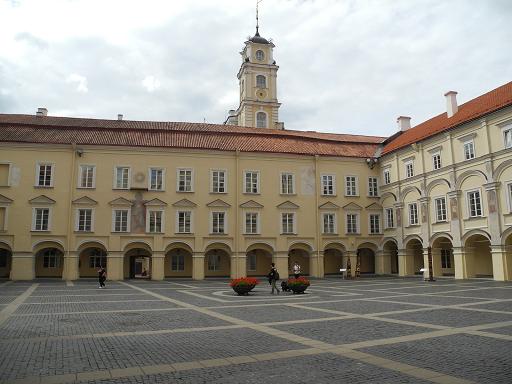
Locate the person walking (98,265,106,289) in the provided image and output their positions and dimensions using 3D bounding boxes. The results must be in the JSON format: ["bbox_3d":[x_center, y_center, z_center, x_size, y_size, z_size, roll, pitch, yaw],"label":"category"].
[{"bbox_3d":[-11.050,6.109,29.942,0.500,1.680,0.500,5,-11,-30],"label":"person walking"}]

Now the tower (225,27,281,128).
[{"bbox_3d":[0.387,-7.464,64.184,7.000,40.000,7.000,2,-10,-11],"label":"tower"}]

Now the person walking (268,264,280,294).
[{"bbox_3d":[1.014,4.913,23.548,0.650,1.750,0.550,-1,-10,6],"label":"person walking"}]

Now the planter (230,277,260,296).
[{"bbox_3d":[-0.583,5.195,22.989,1.600,1.050,1.600,0,-10,0],"label":"planter"}]

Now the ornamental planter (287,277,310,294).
[{"bbox_3d":[2.410,5.279,23.584,1.320,1.000,1.320,0,-10,0],"label":"ornamental planter"}]

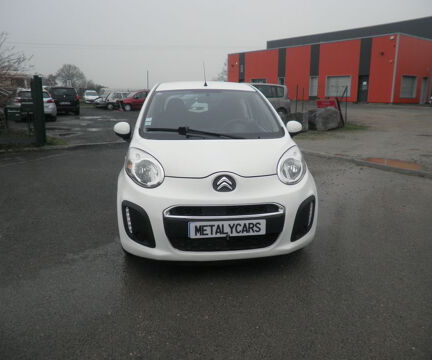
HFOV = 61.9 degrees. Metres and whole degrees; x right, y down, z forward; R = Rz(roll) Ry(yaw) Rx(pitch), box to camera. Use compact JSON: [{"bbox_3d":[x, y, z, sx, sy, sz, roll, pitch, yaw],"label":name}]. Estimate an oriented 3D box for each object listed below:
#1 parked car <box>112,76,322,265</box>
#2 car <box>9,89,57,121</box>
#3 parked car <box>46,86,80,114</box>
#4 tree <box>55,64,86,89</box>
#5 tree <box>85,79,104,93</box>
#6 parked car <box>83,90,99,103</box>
[{"bbox_3d":[-0.110,-0.365,4.032,1.700,1.465,3.440,-1,14,-6],"label":"parked car"},{"bbox_3d":[-8.863,-3.747,17.645,1.790,1.480,4.350,-6,15,-24],"label":"car"},{"bbox_3d":[-9.095,-4.788,21.601,1.780,1.610,4.250,-5,15,-20],"label":"parked car"},{"bbox_3d":[-40.495,-28.267,101.204,8.200,9.000,8.200,-5,15,-20],"label":"tree"},{"bbox_3d":[-34.265,-26.308,101.682,5.600,5.000,5.400,-4,15,-18],"label":"tree"},{"bbox_3d":[-14.796,-9.952,42.653,1.680,1.550,4.000,-5,15,-19],"label":"parked car"}]

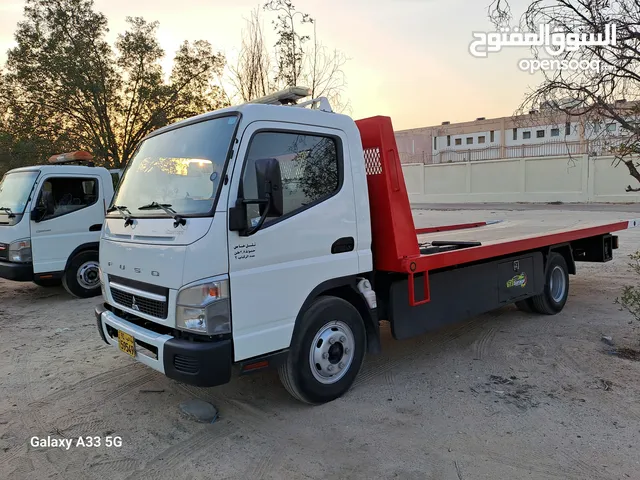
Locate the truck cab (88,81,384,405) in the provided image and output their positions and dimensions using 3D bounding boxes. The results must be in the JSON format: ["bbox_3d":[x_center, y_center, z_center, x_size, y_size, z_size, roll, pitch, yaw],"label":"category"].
[{"bbox_3d":[-0.832,0.041,3.706,1.550,2.300,2.060,-5,6,-42],"label":"truck cab"}]

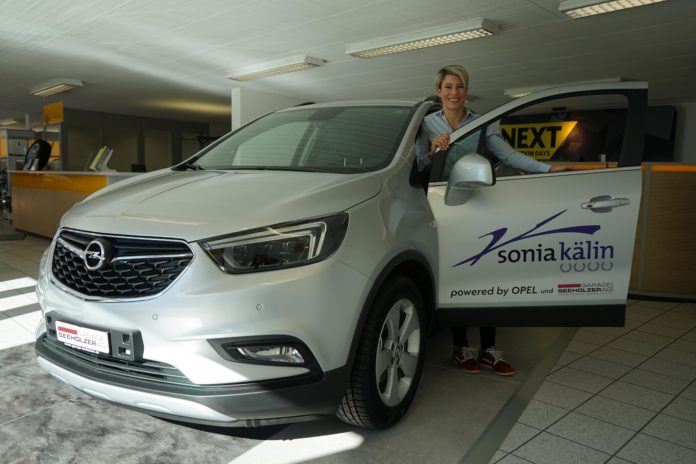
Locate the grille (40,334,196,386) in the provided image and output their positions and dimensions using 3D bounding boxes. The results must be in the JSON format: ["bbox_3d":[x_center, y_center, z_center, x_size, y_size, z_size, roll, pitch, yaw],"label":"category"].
[{"bbox_3d":[-0.936,0.462,2.060,0.900,0.115,0.120,4,6,30],"label":"grille"}]

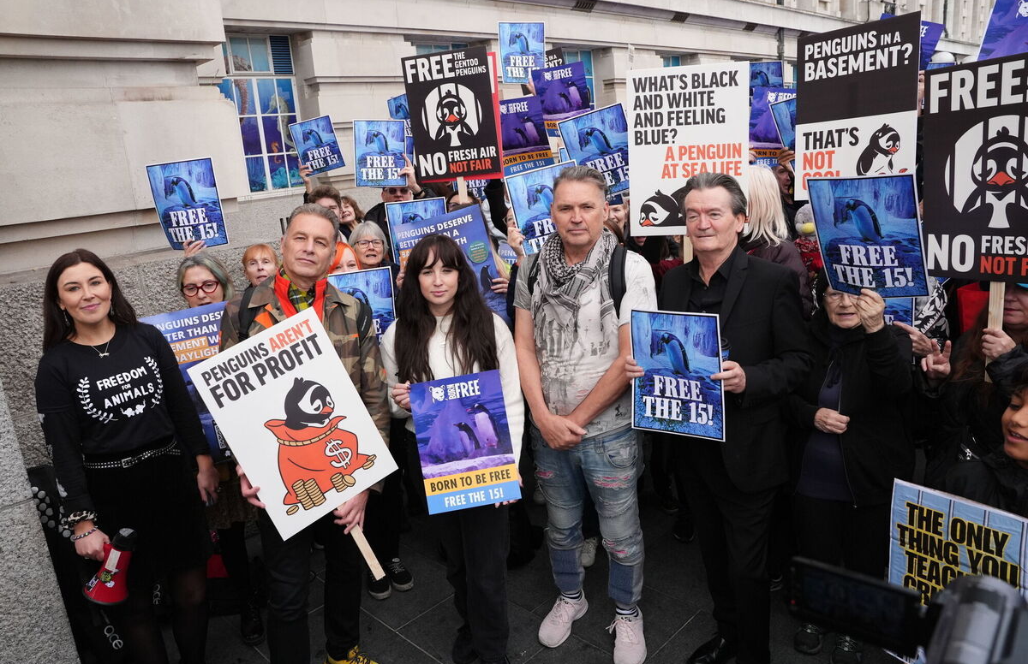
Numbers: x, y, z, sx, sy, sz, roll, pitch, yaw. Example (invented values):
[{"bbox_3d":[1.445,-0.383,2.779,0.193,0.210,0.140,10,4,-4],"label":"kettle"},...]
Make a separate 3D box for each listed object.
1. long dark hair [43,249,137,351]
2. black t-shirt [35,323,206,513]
[{"bbox_3d":[-1.335,-0.100,2.165,0.250,0.310,0.240,-13,15,-31],"label":"long dark hair"},{"bbox_3d":[-1.270,0.276,2.231,0.470,0.620,0.270,-14,16,-35],"label":"black t-shirt"}]

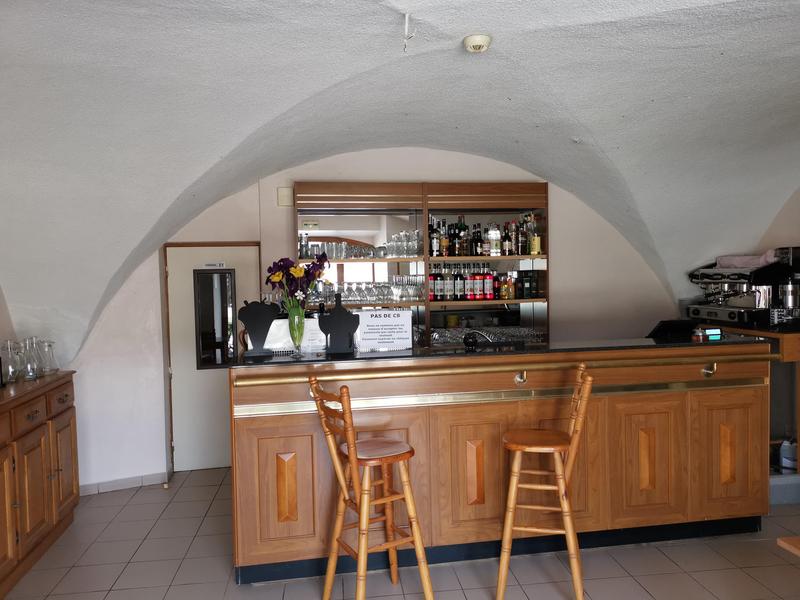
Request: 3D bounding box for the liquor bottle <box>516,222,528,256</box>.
[{"bbox_3d":[1.052,-0.520,5.340,0.079,0.286,0.079,-2,3,-9],"label":"liquor bottle"}]

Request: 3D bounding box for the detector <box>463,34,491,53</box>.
[{"bbox_3d":[0.329,-1.088,2.650,0.112,0.052,0.112,-2,3,-10],"label":"detector"}]

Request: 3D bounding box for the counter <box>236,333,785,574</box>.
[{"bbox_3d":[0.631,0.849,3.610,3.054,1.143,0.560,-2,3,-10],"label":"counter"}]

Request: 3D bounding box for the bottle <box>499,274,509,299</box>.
[{"bbox_3d":[0.851,-0.102,5.100,0.070,0.212,0.066,-2,3,-7],"label":"bottle"}]

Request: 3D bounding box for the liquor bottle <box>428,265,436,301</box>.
[{"bbox_3d":[0.251,-0.147,5.244,0.077,0.314,0.077,-2,3,-9],"label":"liquor bottle"}]

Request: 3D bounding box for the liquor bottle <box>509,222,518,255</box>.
[{"bbox_3d":[0.934,-0.510,5.120,0.068,0.280,0.068,-2,3,-7],"label":"liquor bottle"}]

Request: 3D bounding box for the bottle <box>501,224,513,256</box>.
[{"bbox_3d":[0.872,-0.492,5.072,0.077,0.268,0.077,-2,3,-10],"label":"bottle"}]

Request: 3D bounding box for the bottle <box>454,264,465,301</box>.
[{"bbox_3d":[0.483,-0.146,5.080,0.074,0.305,0.074,-2,3,-7],"label":"bottle"}]

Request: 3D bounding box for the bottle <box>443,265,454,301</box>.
[{"bbox_3d":[0.396,-0.142,5.006,0.077,0.297,0.077,-2,3,-10],"label":"bottle"}]

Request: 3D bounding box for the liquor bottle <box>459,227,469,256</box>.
[{"bbox_3d":[0.514,-0.464,5.012,0.072,0.229,0.072,-2,3,-10],"label":"liquor bottle"}]

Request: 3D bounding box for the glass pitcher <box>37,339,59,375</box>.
[{"bbox_3d":[-2.253,0.365,4.000,0.130,0.220,0.125,-2,3,-7],"label":"glass pitcher"}]

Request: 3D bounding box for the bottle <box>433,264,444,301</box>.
[{"bbox_3d":[0.333,-0.149,5.256,0.078,0.313,0.078,-2,3,-9],"label":"bottle"}]

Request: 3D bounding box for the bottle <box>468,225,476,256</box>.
[{"bbox_3d":[0.621,-0.501,5.271,0.067,0.273,0.067,-2,3,-9],"label":"bottle"}]

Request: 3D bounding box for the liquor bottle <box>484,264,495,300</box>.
[{"bbox_3d":[0.761,-0.155,5.325,0.079,0.317,0.079,-2,3,-9],"label":"liquor bottle"}]

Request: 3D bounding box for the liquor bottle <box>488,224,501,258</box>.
[{"bbox_3d":[0.814,-0.505,5.302,0.084,0.273,0.084,-2,3,-9],"label":"liquor bottle"}]

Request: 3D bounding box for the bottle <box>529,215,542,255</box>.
[{"bbox_3d":[1.111,-0.535,5.111,0.084,0.338,0.084,-2,3,-10],"label":"bottle"}]

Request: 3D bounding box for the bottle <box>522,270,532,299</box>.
[{"bbox_3d":[1.044,-0.124,5.118,0.070,0.220,0.070,-2,3,-10],"label":"bottle"}]

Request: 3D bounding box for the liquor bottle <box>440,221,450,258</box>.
[{"bbox_3d":[0.380,-0.518,5.232,0.069,0.313,0.069,-2,3,-9],"label":"liquor bottle"}]

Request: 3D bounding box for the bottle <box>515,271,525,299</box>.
[{"bbox_3d":[0.983,-0.123,5.107,0.068,0.221,0.068,-2,3,-10],"label":"bottle"}]

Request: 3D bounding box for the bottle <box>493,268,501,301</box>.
[{"bbox_3d":[0.824,-0.128,5.331,0.064,0.261,0.064,-2,3,-9],"label":"bottle"}]

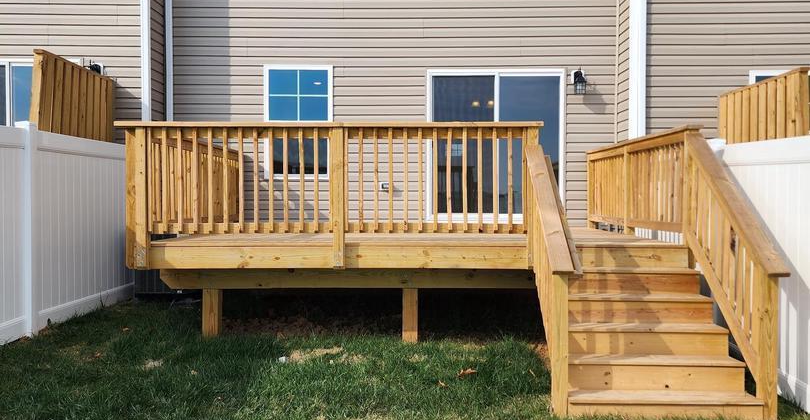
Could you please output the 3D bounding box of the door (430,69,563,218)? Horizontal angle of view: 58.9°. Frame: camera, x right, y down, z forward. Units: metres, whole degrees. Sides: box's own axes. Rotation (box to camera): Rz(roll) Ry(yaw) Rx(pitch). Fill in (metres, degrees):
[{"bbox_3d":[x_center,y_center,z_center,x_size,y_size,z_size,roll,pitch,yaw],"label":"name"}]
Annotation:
[{"bbox_3d":[1.193,-0.837,9.457,1.780,2.020,0.120,0,1,1],"label":"door"}]

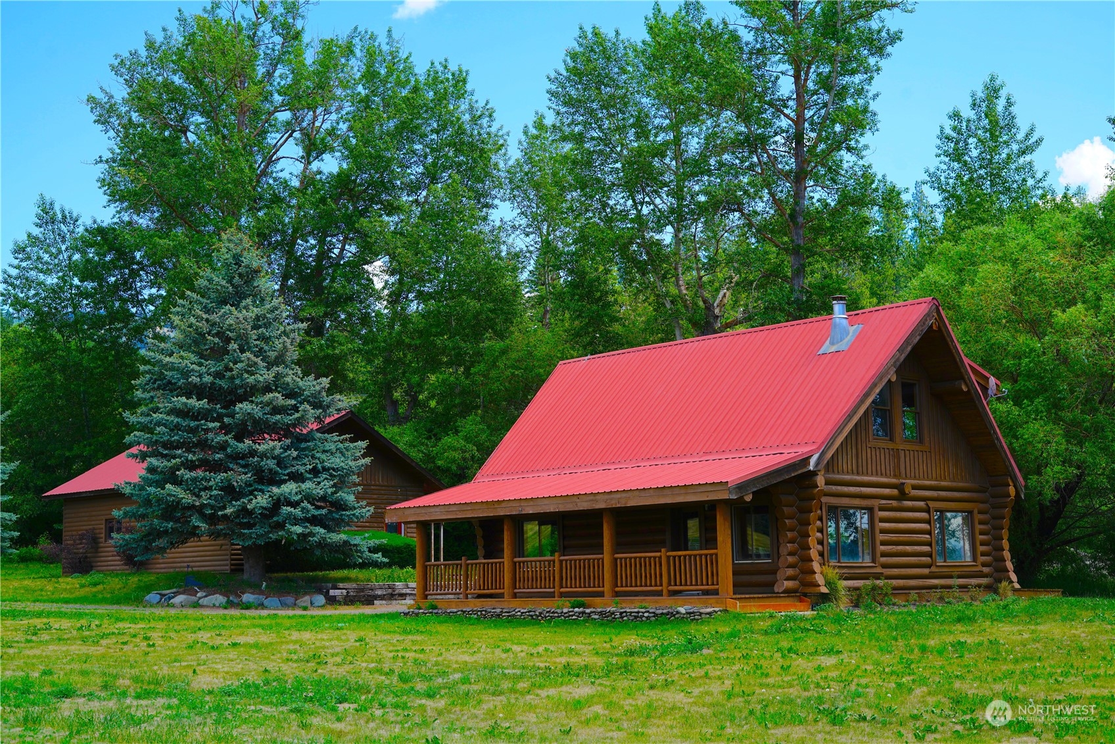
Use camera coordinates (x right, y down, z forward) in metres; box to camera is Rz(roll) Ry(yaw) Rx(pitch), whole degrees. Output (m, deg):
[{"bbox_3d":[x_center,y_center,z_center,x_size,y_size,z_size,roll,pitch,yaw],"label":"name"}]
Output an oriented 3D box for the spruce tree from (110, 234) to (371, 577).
[{"bbox_3d":[-9.302,0.965,45.833,7.803,10.382,7.803,-1,-8,0],"label":"spruce tree"}]

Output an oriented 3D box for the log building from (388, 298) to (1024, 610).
[{"bbox_3d":[3.887,2.430,41.317,12.220,7.488,13.052,7,-11,-43],"label":"log building"}]

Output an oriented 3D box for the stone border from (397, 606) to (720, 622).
[{"bbox_3d":[-0.266,5.667,36.275,0.572,0.354,10.972,7,-11,-43],"label":"stone border"}]

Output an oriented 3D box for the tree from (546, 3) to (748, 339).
[{"bbox_3d":[3.820,-3.885,67.184,8.675,25.453,9.500,-1,-8,0],"label":"tree"}]

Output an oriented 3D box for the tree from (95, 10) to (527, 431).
[{"bbox_3d":[-11.798,-4.332,71.323,19.538,26.606,17.000,-1,-8,0],"label":"tree"}]

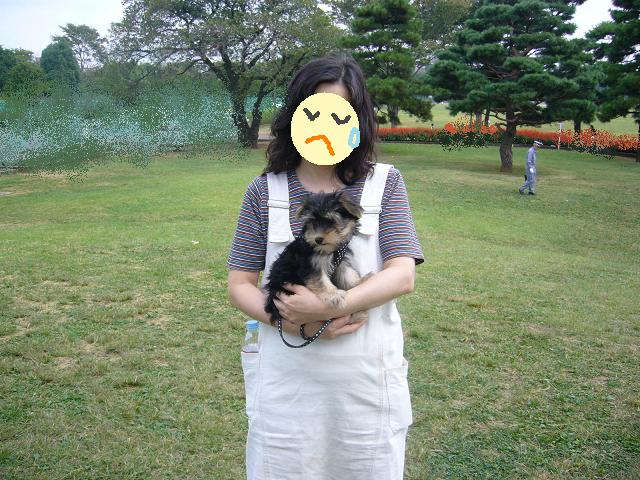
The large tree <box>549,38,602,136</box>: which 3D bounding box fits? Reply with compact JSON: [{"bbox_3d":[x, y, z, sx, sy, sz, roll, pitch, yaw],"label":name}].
[{"bbox_3d":[16.208,-9.606,41.050,3.900,6.390,3.900,0,8,0],"label":"large tree"}]

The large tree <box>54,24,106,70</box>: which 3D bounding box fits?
[{"bbox_3d":[-24.516,-17.091,66.240,5.700,9.970,5.500,0,8,0],"label":"large tree"}]

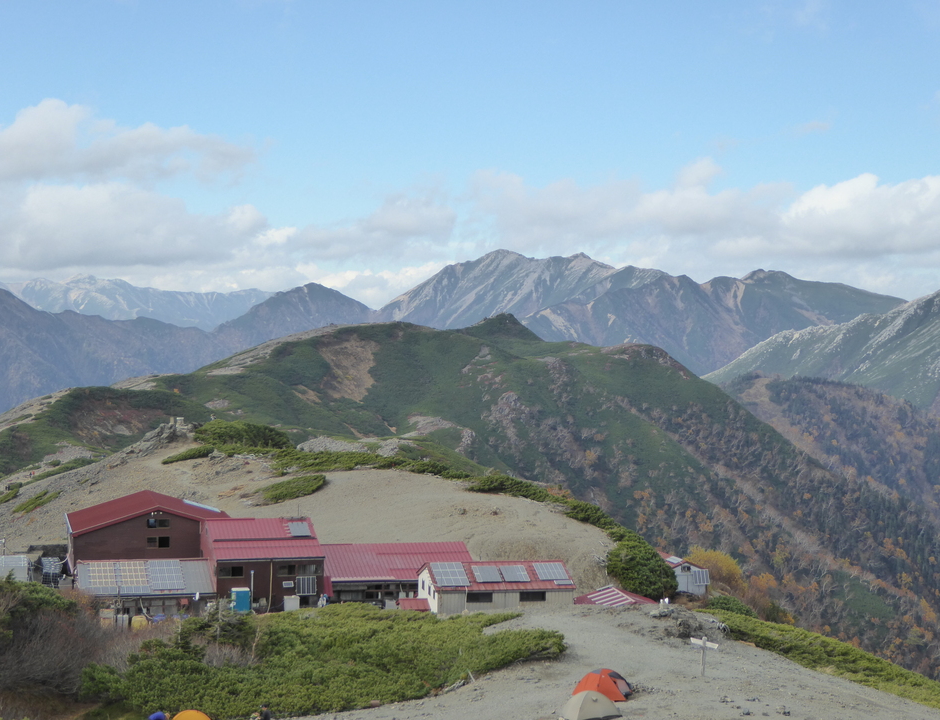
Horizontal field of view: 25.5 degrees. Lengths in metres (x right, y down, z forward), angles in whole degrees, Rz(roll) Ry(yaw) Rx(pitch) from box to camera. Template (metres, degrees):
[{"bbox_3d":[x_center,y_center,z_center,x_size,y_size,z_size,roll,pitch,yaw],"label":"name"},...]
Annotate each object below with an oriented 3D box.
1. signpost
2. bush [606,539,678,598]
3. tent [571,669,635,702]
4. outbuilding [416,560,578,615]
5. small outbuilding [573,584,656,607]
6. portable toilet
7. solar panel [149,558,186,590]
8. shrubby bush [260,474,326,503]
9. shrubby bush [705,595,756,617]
[{"bbox_3d":[9.978,12.628,88.500,1.200,1.700,0.200,0,1,5],"label":"signpost"},{"bbox_3d":[13.020,15.813,157.000,4.900,4.300,4.400,0,1,-8],"label":"bush"},{"bbox_3d":[5.160,12.676,81.000,1.600,1.120,2.100,0,1,-18],"label":"tent"},{"bbox_3d":[1.793,15.938,146.938,9.750,3.300,8.300,0,1,-10],"label":"outbuilding"},{"bbox_3d":[10.585,17.093,142.500,5.800,2.600,7.200,0,1,-9],"label":"small outbuilding"},{"bbox_3d":[-15.654,16.804,142.523,1.120,2.300,1.250,0,1,-14],"label":"portable toilet"},{"bbox_3d":[-21.851,15.541,150.000,2.300,0.120,4.700,0,22,-14],"label":"solar panel"},{"bbox_3d":[-16.801,12.232,198.000,6.300,1.900,5.000,0,1,-8],"label":"shrubby bush"},{"bbox_3d":[17.283,16.354,138.000,3.300,1.600,2.800,0,1,-8],"label":"shrubby bush"}]

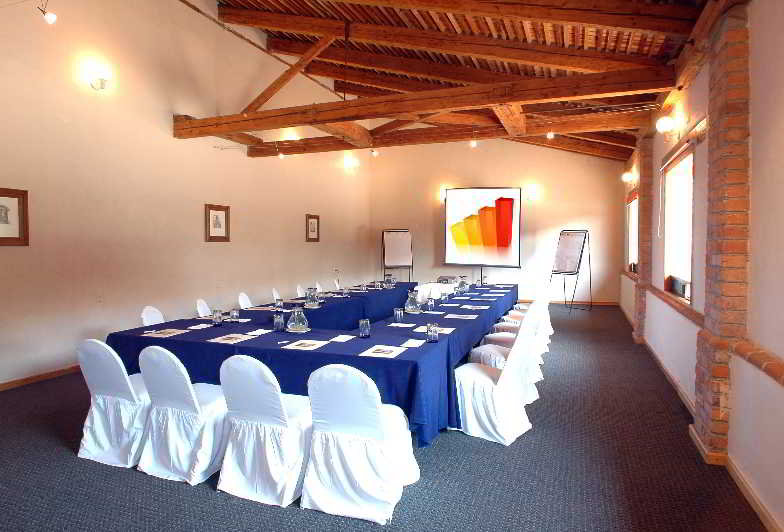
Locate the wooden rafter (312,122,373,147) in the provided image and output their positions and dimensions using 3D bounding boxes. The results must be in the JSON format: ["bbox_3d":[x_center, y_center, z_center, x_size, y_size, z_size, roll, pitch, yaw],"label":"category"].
[{"bbox_3d":[-0.699,-2.129,7.284,0.170,0.270,1.580,1,3,21],"label":"wooden rafter"}]

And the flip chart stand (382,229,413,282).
[{"bbox_3d":[0.157,0.015,12.279,0.750,1.880,0.800,0,3,-4],"label":"flip chart stand"}]

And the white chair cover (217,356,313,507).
[{"bbox_3d":[-0.799,1.031,3.290,0.553,0.927,0.610,1,3,21],"label":"white chair cover"}]

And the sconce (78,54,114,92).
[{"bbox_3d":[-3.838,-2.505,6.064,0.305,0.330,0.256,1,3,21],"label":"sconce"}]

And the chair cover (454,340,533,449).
[{"bbox_3d":[0.861,0.952,4.041,0.650,0.925,0.520,3,4,39],"label":"chair cover"}]

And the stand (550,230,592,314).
[{"bbox_3d":[4.078,0.108,10.776,0.850,1.850,0.720,-2,4,-35],"label":"stand"}]

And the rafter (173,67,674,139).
[{"bbox_3d":[-0.191,-2.055,6.127,6.770,0.260,0.190,1,3,21],"label":"rafter"}]

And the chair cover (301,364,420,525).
[{"bbox_3d":[-0.191,1.040,3.065,0.569,0.927,0.610,1,3,21],"label":"chair cover"}]

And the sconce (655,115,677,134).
[{"bbox_3d":[3.105,-1.601,5.267,0.231,0.223,0.198,1,3,21],"label":"sconce"}]

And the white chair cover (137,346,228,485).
[{"bbox_3d":[-1.506,1.019,3.567,0.569,0.927,0.610,1,3,21],"label":"white chair cover"}]

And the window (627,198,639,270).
[{"bbox_3d":[4.893,-0.635,9.455,0.120,1.460,1.420,1,3,21],"label":"window"}]

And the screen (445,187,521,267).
[{"bbox_3d":[2.435,-1.035,12.569,1.996,2.095,0.058,1,3,21],"label":"screen"}]

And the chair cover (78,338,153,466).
[{"bbox_3d":[-2.034,0.976,3.686,0.520,0.925,0.650,1,3,21],"label":"chair cover"}]

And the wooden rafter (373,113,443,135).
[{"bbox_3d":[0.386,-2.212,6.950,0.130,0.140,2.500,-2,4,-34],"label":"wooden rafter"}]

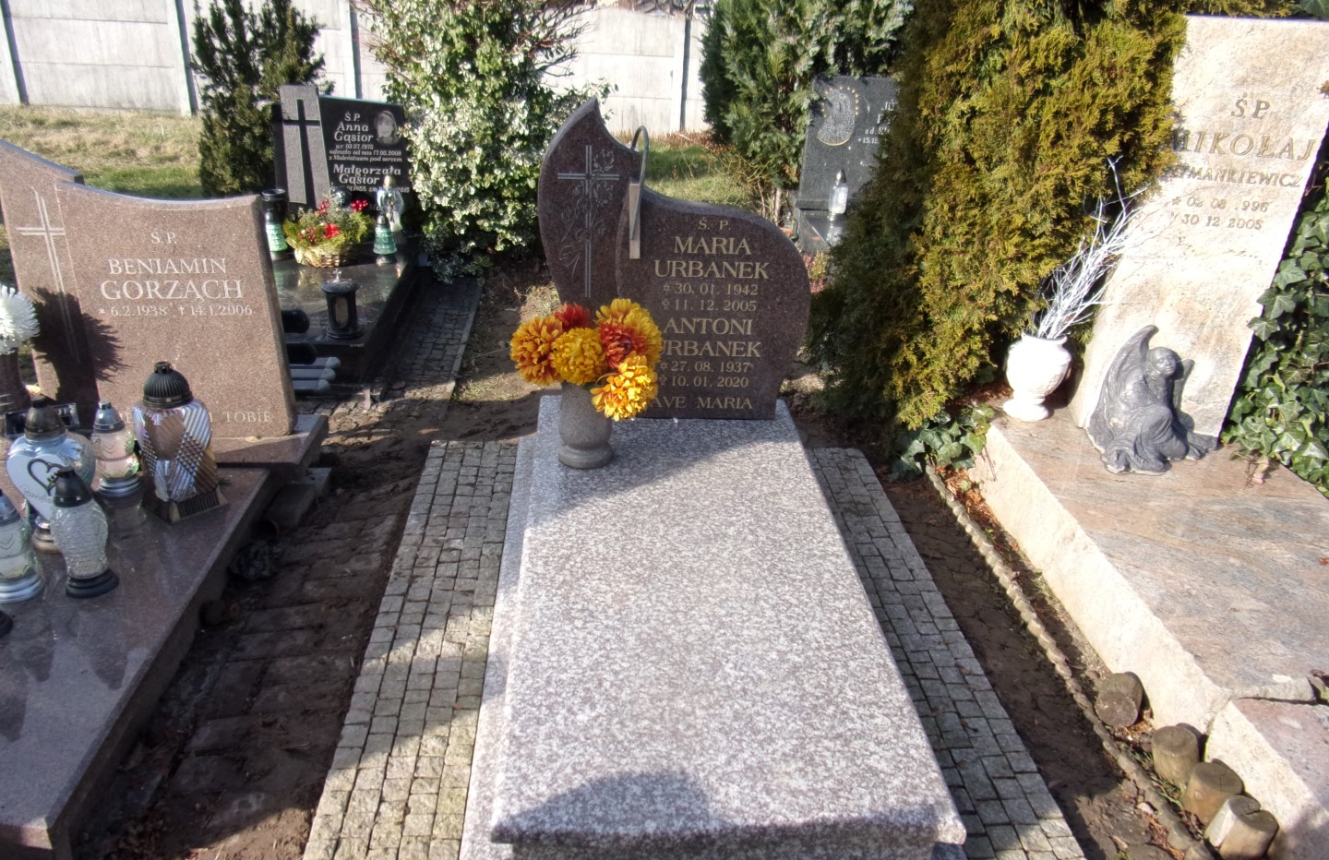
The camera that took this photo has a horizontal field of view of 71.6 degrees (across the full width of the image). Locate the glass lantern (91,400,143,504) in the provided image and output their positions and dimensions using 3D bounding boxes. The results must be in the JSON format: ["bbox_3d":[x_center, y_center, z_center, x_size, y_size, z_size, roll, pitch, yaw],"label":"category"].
[{"bbox_3d":[-1.495,0.040,2.476,0.115,0.270,0.115,1,27,-5],"label":"glass lantern"}]

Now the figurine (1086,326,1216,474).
[{"bbox_3d":[1.552,-0.105,2.821,0.380,0.400,0.280,1,27,-5],"label":"figurine"}]

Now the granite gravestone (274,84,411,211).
[{"bbox_3d":[-1.623,-1.354,4.634,0.660,0.730,0.120,1,27,-5],"label":"granite gravestone"}]

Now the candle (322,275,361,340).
[{"bbox_3d":[-1.262,-0.491,3.585,0.145,0.250,0.145,1,27,-5],"label":"candle"}]

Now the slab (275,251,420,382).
[{"bbox_3d":[-1.599,-0.602,4.212,0.770,0.160,1.500,1,27,-5],"label":"slab"}]

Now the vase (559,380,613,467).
[{"bbox_3d":[-0.209,-0.039,2.412,0.145,0.250,0.145,1,27,-5],"label":"vase"}]

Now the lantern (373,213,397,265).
[{"bbox_3d":[-1.344,-0.927,4.437,0.110,0.240,0.110,1,27,-5],"label":"lantern"}]

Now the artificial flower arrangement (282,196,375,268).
[{"bbox_3d":[-1.599,-0.953,4.403,0.410,0.290,0.320,1,27,-5],"label":"artificial flower arrangement"}]

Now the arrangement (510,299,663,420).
[{"bbox_3d":[-0.193,-0.185,2.293,0.380,0.320,0.340,1,27,-5],"label":"arrangement"}]

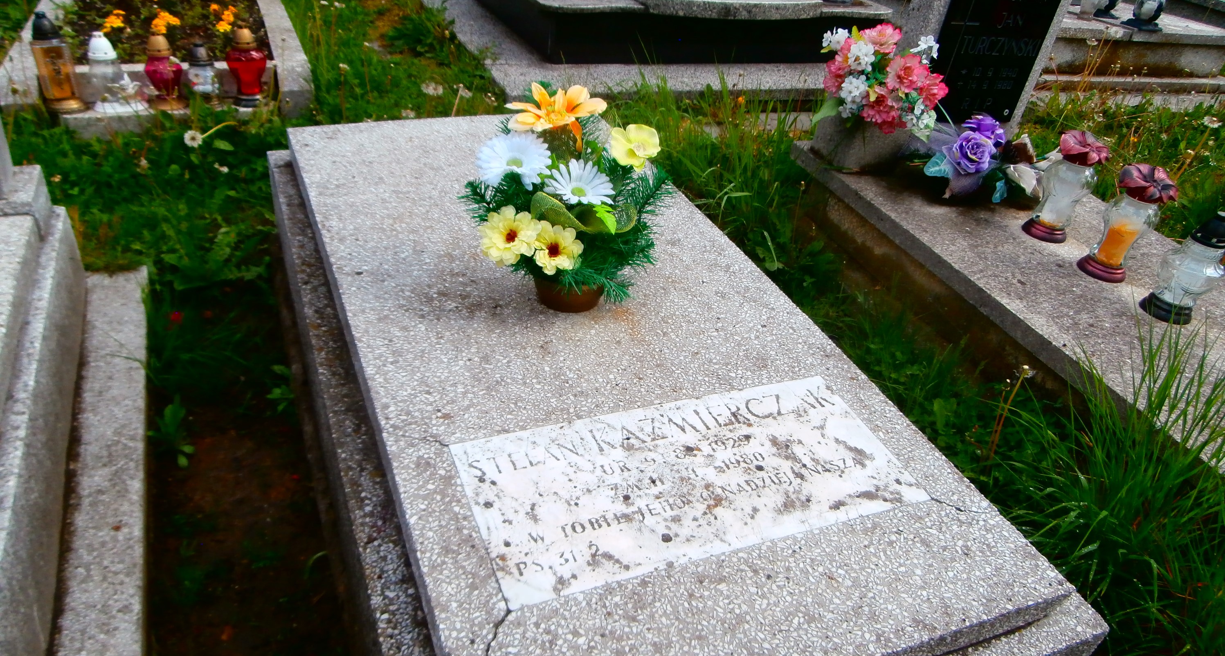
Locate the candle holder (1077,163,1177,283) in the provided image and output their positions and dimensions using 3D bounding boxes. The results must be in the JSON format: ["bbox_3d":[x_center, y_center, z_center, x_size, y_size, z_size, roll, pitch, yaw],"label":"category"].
[{"bbox_3d":[1.157,-0.231,1.914,0.126,0.242,0.126,-4,35,-22],"label":"candle holder"}]

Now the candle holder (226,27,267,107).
[{"bbox_3d":[-1.220,-0.871,2.836,0.142,0.240,0.142,-9,33,-22],"label":"candle holder"}]

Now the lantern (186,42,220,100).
[{"bbox_3d":[-1.303,-0.820,2.726,0.087,0.190,0.087,-11,36,-22],"label":"lantern"}]

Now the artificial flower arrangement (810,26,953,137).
[{"bbox_3d":[0.697,-0.648,2.219,0.279,0.256,0.223,-9,38,-20],"label":"artificial flower arrangement"}]

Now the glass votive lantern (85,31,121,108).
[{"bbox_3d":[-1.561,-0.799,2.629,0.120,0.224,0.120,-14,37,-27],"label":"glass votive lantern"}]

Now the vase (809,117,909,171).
[{"bbox_3d":[0.674,-0.559,2.356,0.196,0.157,0.138,-9,38,-20],"label":"vase"}]

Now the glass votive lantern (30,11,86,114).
[{"bbox_3d":[-1.746,-0.834,2.655,0.130,0.285,0.125,-9,33,-22],"label":"glass votive lantern"}]

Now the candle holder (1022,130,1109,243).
[{"bbox_3d":[1.104,-0.341,2.074,0.126,0.239,0.126,-4,35,-22],"label":"candle holder"}]

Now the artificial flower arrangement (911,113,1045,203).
[{"bbox_3d":[0.984,-0.466,2.288,0.340,0.180,0.200,-4,35,-22],"label":"artificial flower arrangement"}]

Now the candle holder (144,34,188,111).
[{"bbox_3d":[-1.456,-0.831,2.754,0.128,0.221,0.128,-9,33,-22],"label":"candle holder"}]

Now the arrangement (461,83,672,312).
[{"bbox_3d":[-0.096,-0.204,1.508,0.345,0.365,0.290,-4,35,-15],"label":"arrangement"}]

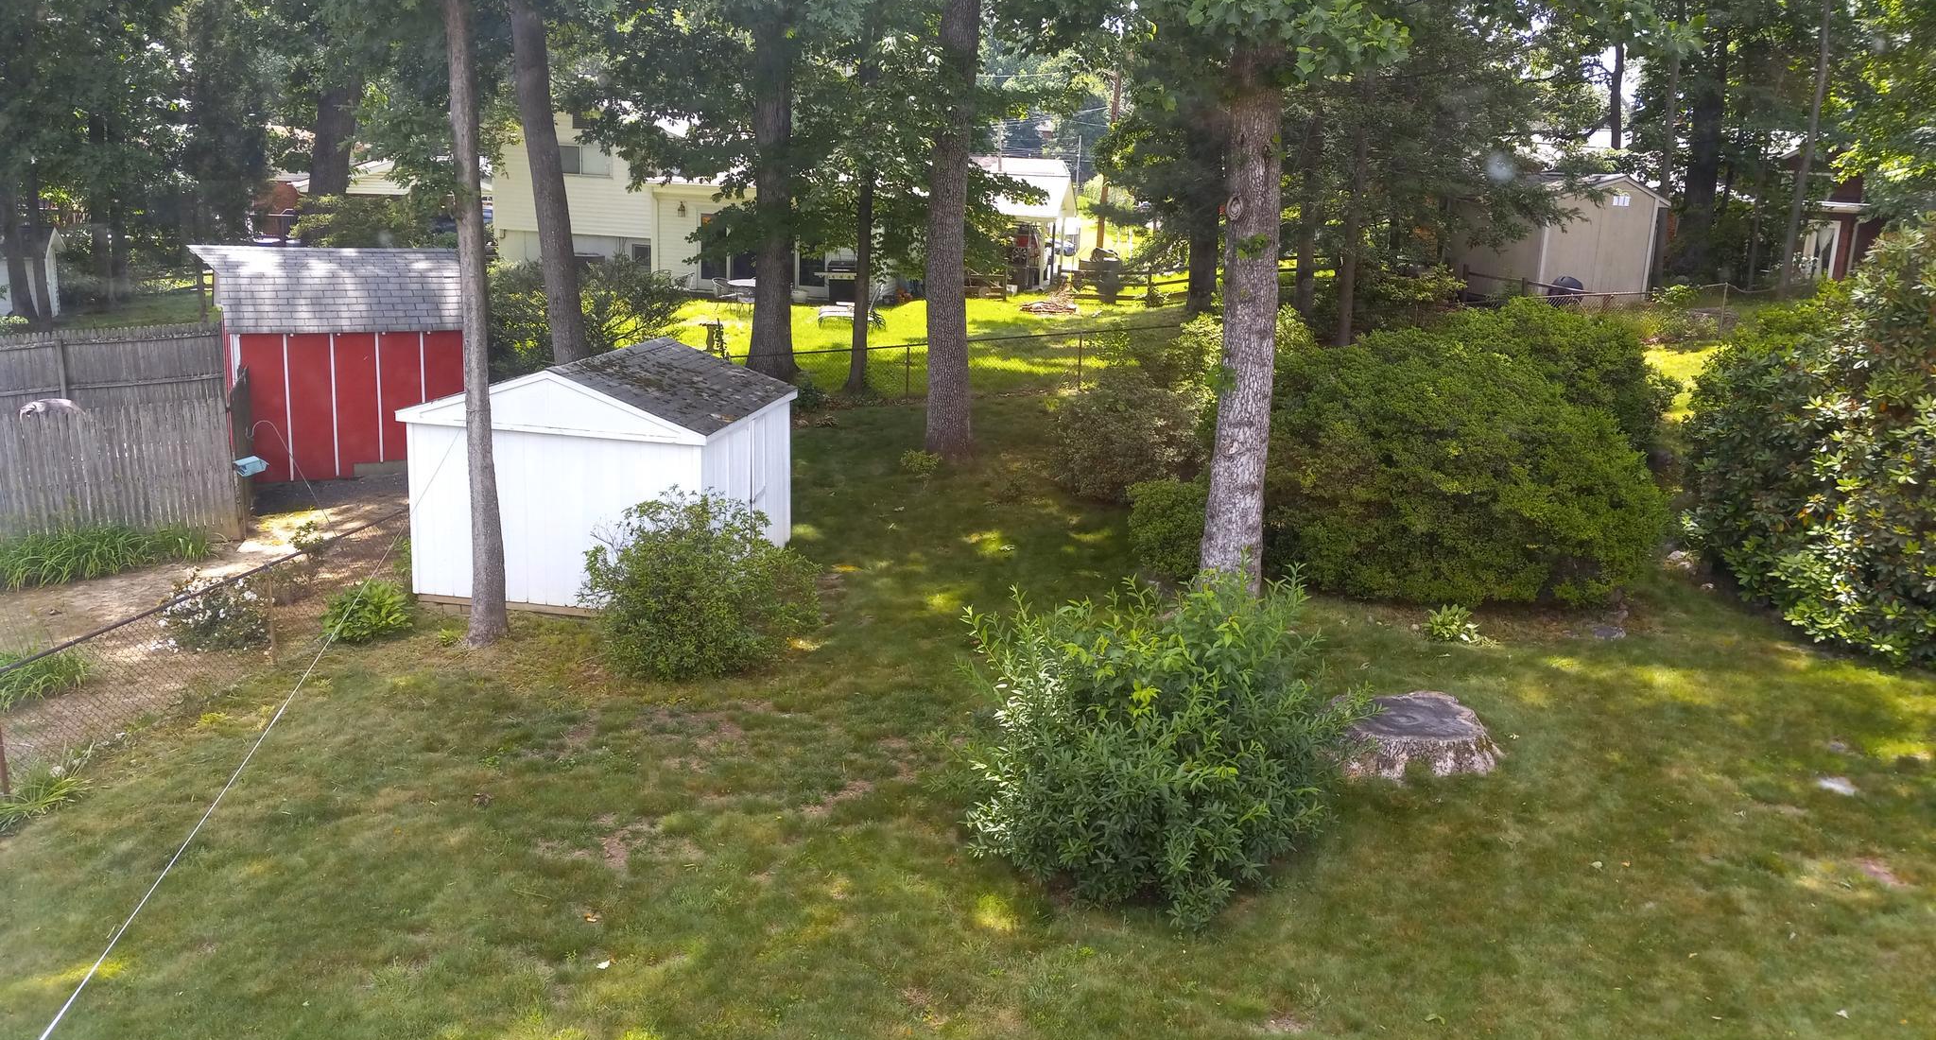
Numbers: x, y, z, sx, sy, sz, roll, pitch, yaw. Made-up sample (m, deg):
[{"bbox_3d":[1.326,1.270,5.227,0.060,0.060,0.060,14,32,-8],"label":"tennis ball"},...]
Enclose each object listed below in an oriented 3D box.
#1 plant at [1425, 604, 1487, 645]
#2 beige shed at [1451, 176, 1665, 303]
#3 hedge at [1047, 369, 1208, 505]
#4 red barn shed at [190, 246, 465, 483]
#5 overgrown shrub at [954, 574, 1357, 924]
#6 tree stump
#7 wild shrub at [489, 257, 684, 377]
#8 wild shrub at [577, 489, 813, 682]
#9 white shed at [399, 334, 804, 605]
[{"bbox_3d":[4.398,0.927,13.643,0.537,0.325,0.537,7,14,18],"label":"plant"},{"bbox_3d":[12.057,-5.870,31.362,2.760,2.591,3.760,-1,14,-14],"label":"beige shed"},{"bbox_3d":[2.024,-1.120,19.202,1.994,1.540,1.894,4,13,6],"label":"hedge"},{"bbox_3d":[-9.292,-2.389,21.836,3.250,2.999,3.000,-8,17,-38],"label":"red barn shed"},{"bbox_3d":[1.238,1.327,9.580,2.530,1.831,2.403,5,13,8],"label":"overgrown shrub"},{"bbox_3d":[3.436,1.584,11.410,1.159,0.287,1.159,7,14,18],"label":"tree stump"},{"bbox_3d":[-6.554,-3.136,26.046,3.309,2.749,2.900,-1,14,-14],"label":"wild shrub"},{"bbox_3d":[-2.420,0.522,13.733,2.125,1.462,1.950,0,13,-10],"label":"wild shrub"},{"bbox_3d":[-3.835,-0.559,16.376,3.191,2.528,3.246,5,13,8],"label":"white shed"}]

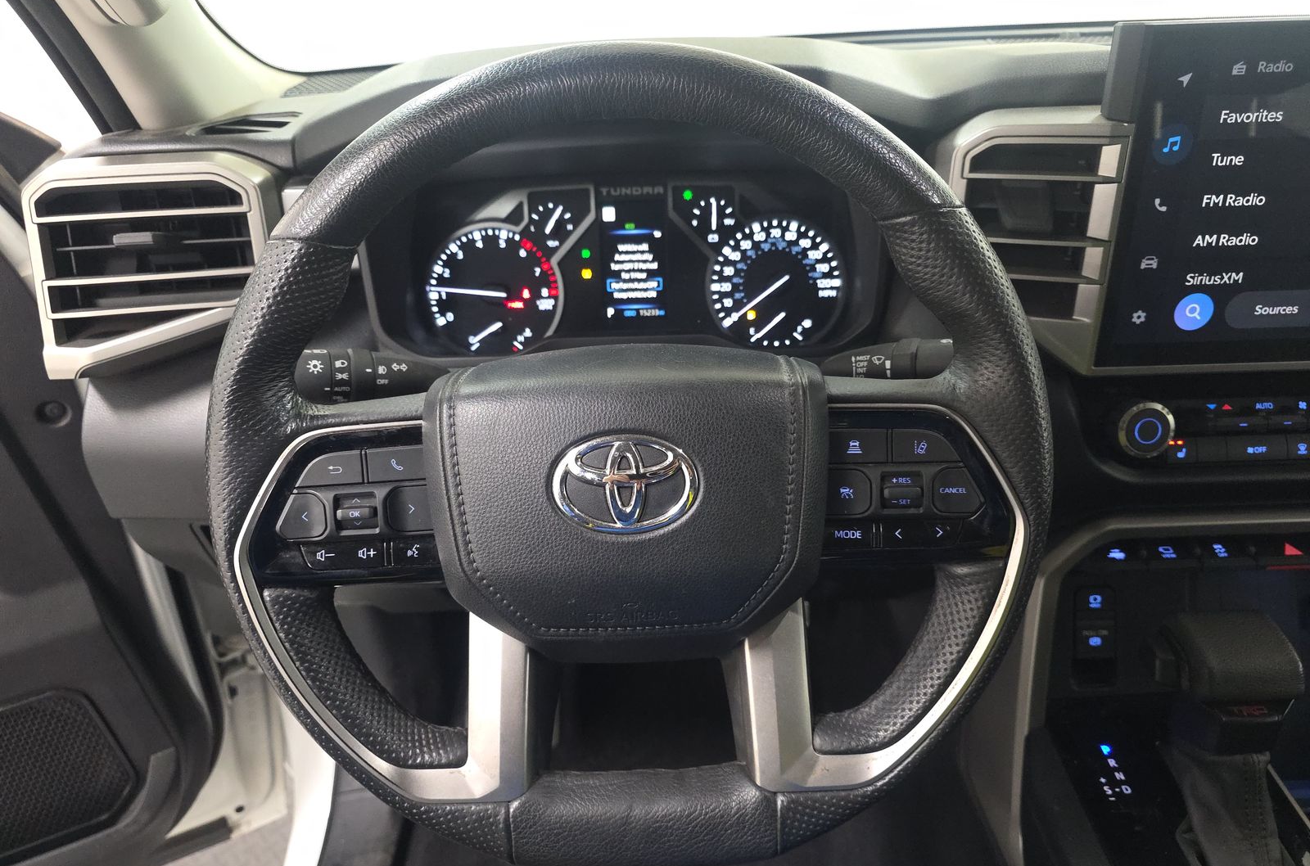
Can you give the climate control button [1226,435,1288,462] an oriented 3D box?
[{"bbox_3d":[0.378,0.009,0.548,0.037,0.017,0.010,-1,19,2],"label":"climate control button"}]

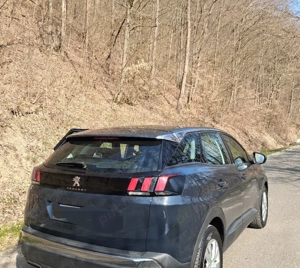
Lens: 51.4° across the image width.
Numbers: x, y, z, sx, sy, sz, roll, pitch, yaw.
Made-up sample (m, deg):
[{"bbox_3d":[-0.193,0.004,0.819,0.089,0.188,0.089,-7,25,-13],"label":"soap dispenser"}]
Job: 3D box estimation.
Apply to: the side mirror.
[{"bbox_3d":[1.534,0.334,4.342,0.185,0.165,0.120,0,0,29],"label":"side mirror"}]

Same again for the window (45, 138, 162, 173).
[{"bbox_3d":[-0.455,0.170,2.753,1.230,0.340,0.090,0,-36,29],"label":"window"}]

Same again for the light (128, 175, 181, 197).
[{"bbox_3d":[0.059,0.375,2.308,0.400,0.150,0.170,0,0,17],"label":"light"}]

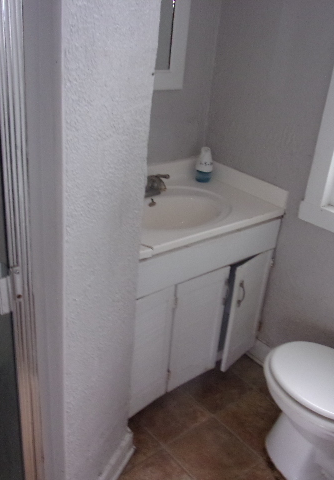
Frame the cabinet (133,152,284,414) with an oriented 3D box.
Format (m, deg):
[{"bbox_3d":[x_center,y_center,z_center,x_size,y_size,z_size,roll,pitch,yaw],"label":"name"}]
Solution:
[{"bbox_3d":[-0.006,0.203,2.154,0.882,0.972,0.562,-16,33,-34],"label":"cabinet"}]

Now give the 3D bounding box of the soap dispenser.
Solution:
[{"bbox_3d":[0.193,-0.386,2.282,0.087,0.172,0.078,-3,28,-14],"label":"soap dispenser"}]

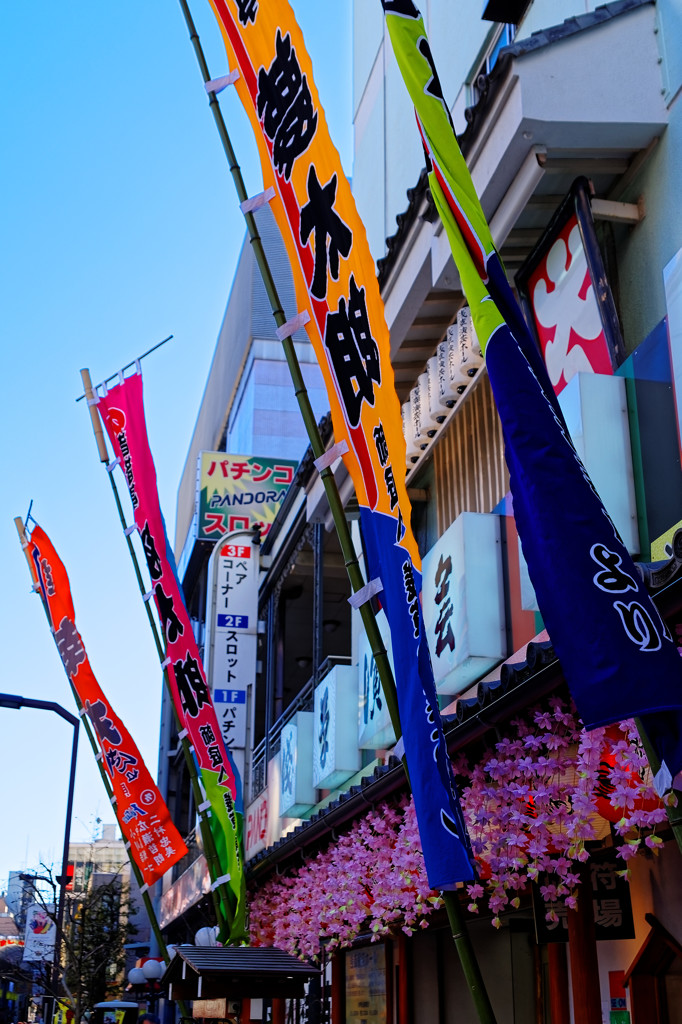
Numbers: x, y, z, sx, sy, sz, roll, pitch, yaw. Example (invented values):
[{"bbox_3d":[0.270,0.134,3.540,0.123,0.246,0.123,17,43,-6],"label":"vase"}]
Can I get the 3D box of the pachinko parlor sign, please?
[{"bbox_3d":[-1.415,-0.119,18.158,1.512,1.412,0.400,5,-23,-12],"label":"pachinko parlor sign"}]

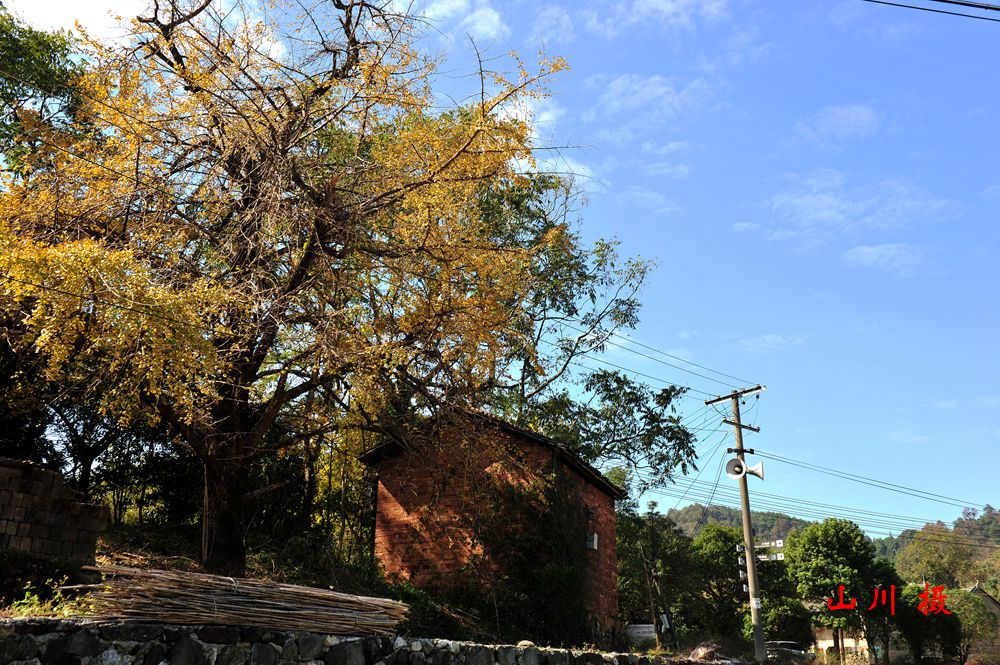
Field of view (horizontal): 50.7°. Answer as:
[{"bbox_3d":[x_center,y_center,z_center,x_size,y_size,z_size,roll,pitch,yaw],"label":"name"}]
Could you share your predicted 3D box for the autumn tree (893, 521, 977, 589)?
[{"bbox_3d":[39.227,20.807,95.000,7.300,7.500,7.200,-8,-21,21],"label":"autumn tree"}]

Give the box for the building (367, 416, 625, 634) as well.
[{"bbox_3d":[0.050,4.009,21.734,4.078,3.686,4.908,-7,-21,20],"label":"building"}]

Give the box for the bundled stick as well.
[{"bbox_3d":[-2.118,2.314,8.887,2.744,0.400,0.500,13,-24,-32],"label":"bundled stick"}]

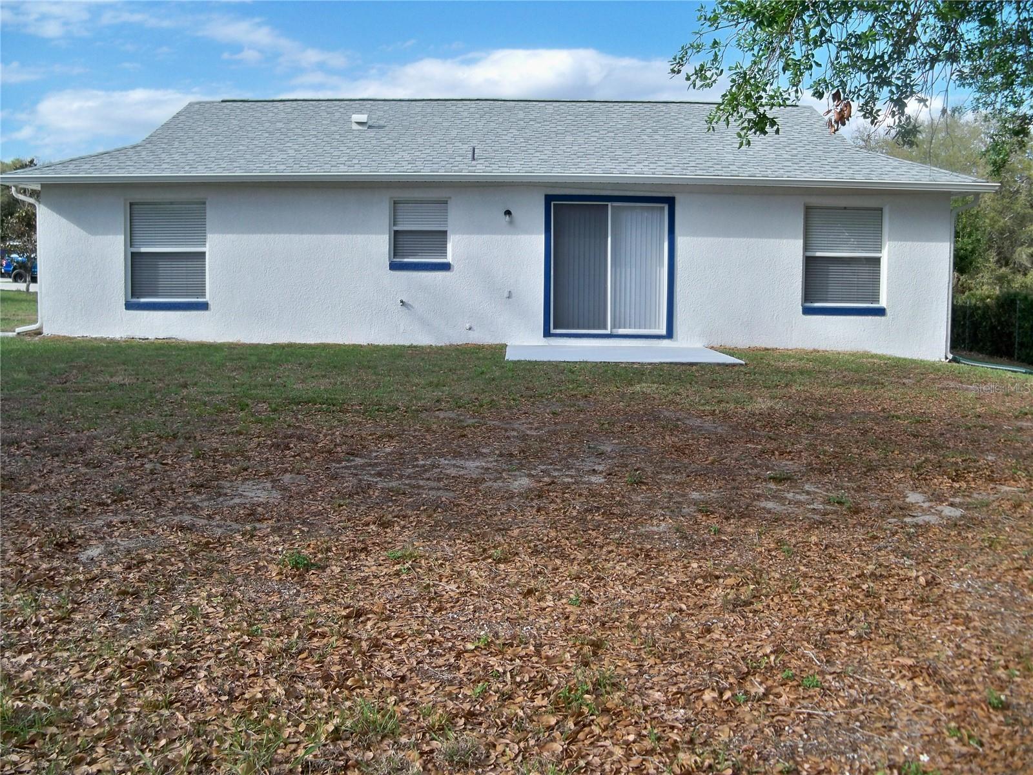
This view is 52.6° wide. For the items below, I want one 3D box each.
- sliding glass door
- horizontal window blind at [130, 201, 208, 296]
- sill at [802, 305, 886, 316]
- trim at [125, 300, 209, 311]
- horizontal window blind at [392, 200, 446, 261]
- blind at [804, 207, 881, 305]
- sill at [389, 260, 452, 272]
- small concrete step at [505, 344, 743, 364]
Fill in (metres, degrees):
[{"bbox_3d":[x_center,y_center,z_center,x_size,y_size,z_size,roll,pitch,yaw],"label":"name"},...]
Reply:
[{"bbox_3d":[1.436,-1.835,16.186,1.804,2.051,0.100,0,5,0],"label":"sliding glass door"},{"bbox_3d":[-5.396,-2.122,16.211,1.212,1.511,0.050,0,5,0],"label":"horizontal window blind"},{"bbox_3d":[5.054,-1.182,16.180,1.295,0.161,0.140,0,5,0],"label":"sill"},{"bbox_3d":[-5.380,-1.261,16.149,1.279,0.149,0.140,0,5,0],"label":"trim"},{"bbox_3d":[-1.487,-2.425,16.194,0.870,0.938,0.050,0,5,0],"label":"horizontal window blind"},{"bbox_3d":[5.072,-2.038,16.242,1.209,1.526,0.050,0,5,0],"label":"blind"},{"bbox_3d":[-1.475,-1.868,16.106,0.954,0.154,0.140,0,5,0],"label":"sill"},{"bbox_3d":[1.381,-0.439,14.745,3.044,0.100,2.950,0,6,0],"label":"small concrete step"}]

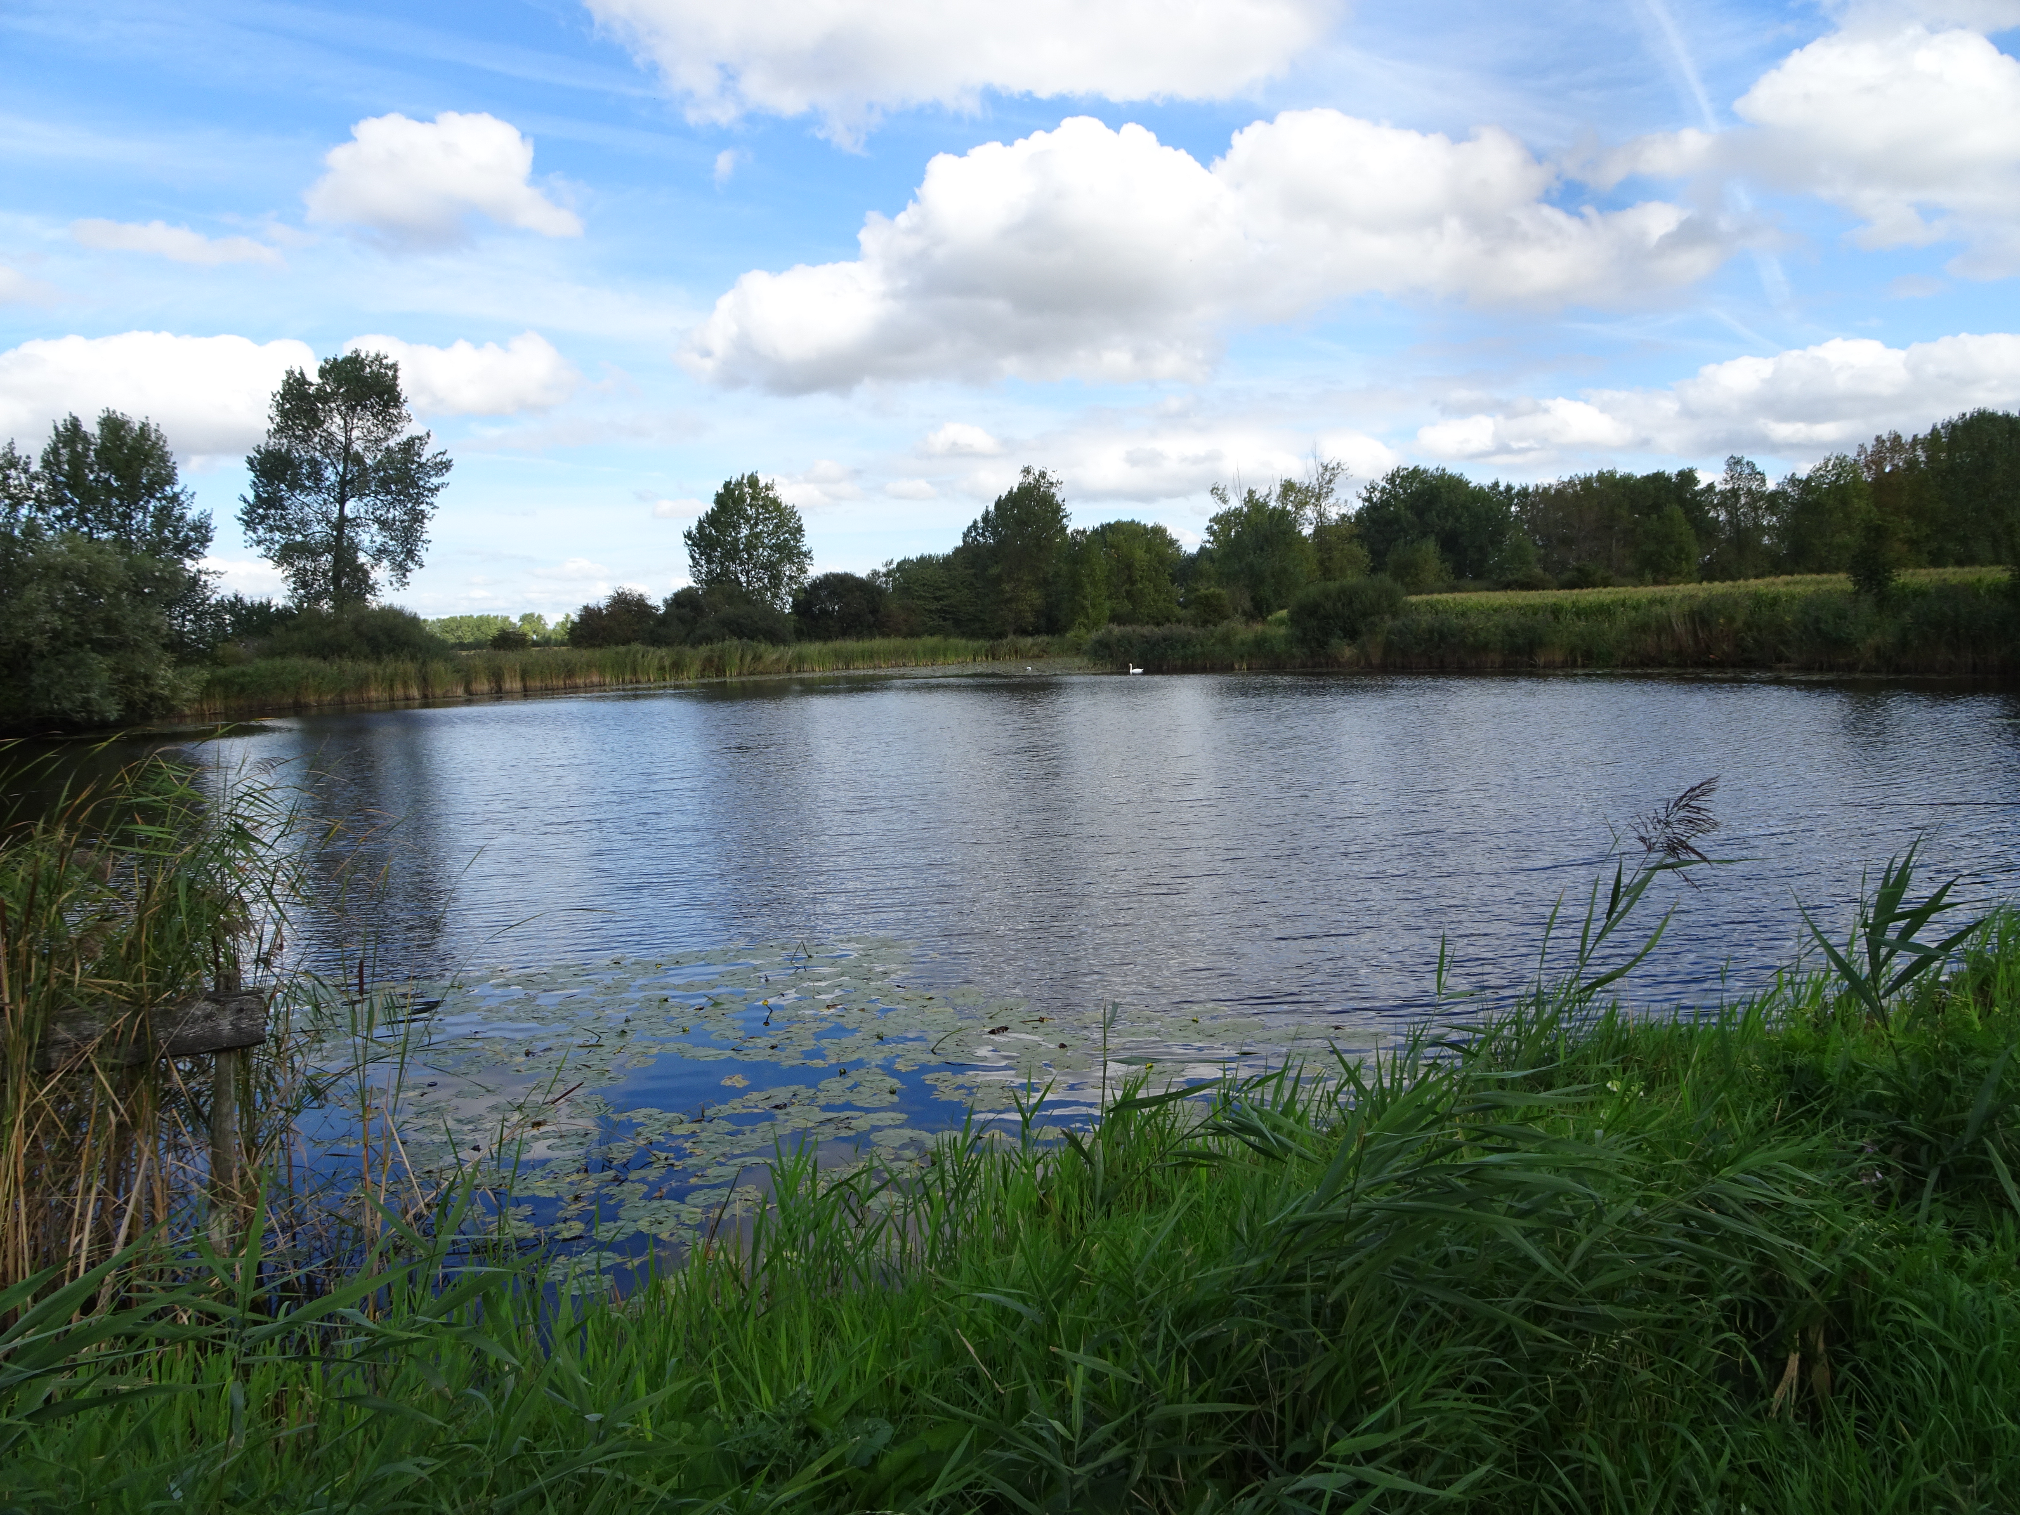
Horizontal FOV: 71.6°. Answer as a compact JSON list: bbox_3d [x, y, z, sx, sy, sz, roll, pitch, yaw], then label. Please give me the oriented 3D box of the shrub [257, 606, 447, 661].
[{"bbox_3d":[-32.851,-6.034,70.000,8.600,3.100,6.200,-2,5,-25],"label":"shrub"}]

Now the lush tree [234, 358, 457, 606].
[{"bbox_3d":[-35.103,-13.383,74.000,10.200,15.800,9.800,-2,5,-25],"label":"lush tree"}]

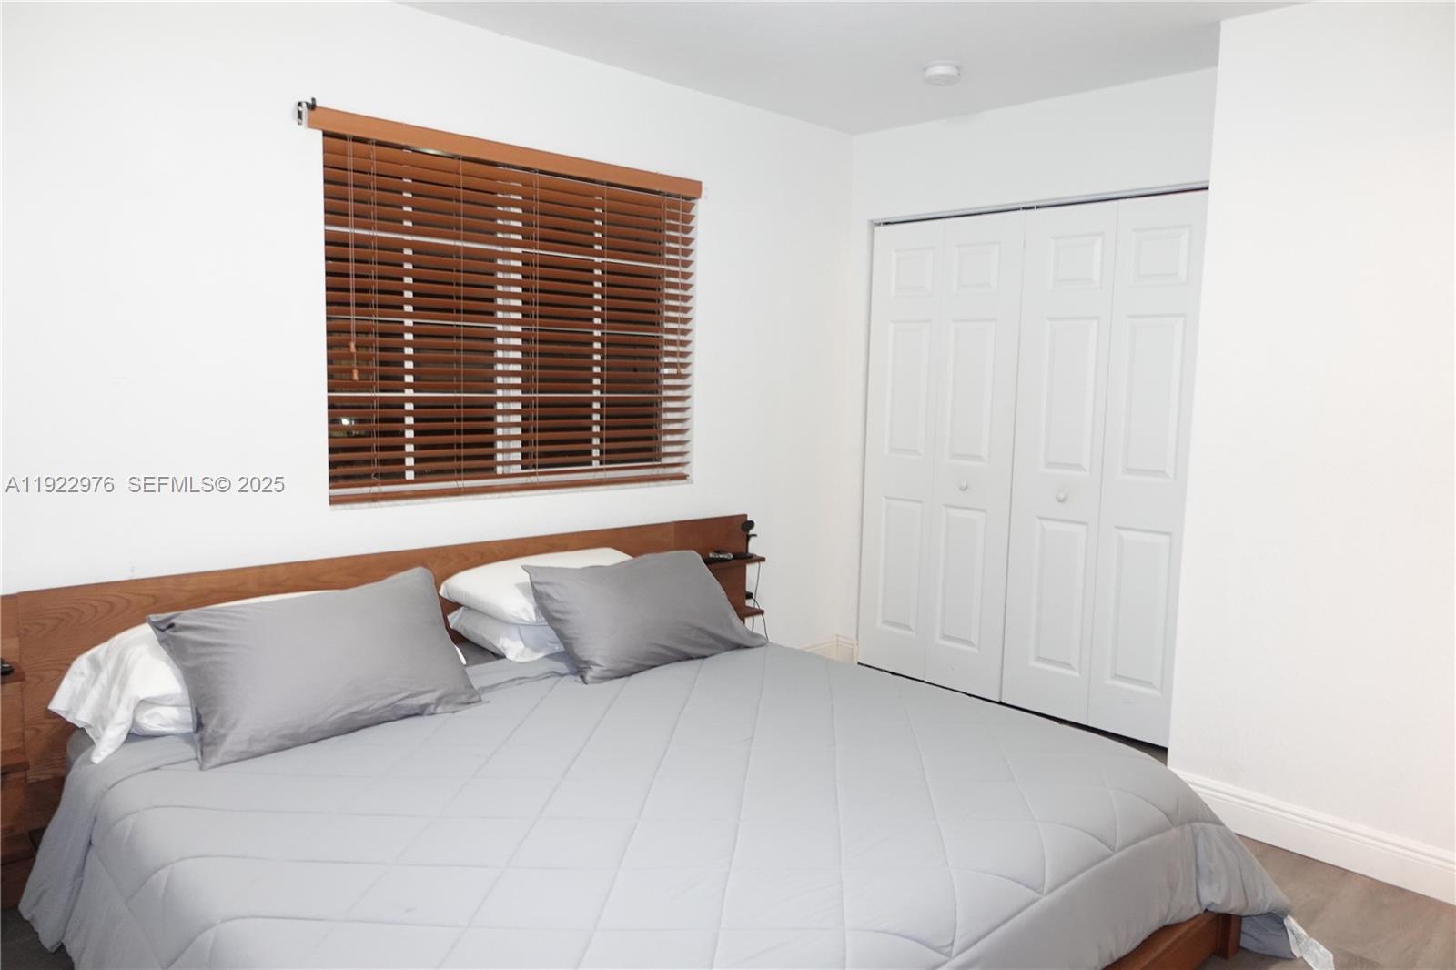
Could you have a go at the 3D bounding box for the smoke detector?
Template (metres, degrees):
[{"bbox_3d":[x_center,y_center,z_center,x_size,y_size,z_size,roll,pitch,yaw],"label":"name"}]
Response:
[{"bbox_3d":[0.751,-1.444,3.408,0.135,0.045,0.135,1,6,0],"label":"smoke detector"}]

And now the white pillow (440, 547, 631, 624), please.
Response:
[{"bbox_3d":[-0.509,0.320,3.200,0.700,0.160,0.460,-4,8,-42],"label":"white pillow"}]

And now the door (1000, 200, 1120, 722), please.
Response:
[{"bbox_3d":[1.302,-0.077,3.833,0.367,2.000,0.037,7,8,42],"label":"door"}]

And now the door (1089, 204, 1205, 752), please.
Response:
[{"bbox_3d":[1.568,-0.043,3.597,0.362,2.000,0.037,7,8,42],"label":"door"}]

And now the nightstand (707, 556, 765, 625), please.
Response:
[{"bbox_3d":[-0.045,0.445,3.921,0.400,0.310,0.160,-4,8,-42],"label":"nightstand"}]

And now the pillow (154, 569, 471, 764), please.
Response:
[{"bbox_3d":[-1.015,0.439,2.456,0.700,0.170,0.450,-4,52,-42],"label":"pillow"}]

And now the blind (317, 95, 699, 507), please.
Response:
[{"bbox_3d":[-0.668,-0.546,3.347,1.460,1.160,0.130,-4,8,-42],"label":"blind"}]

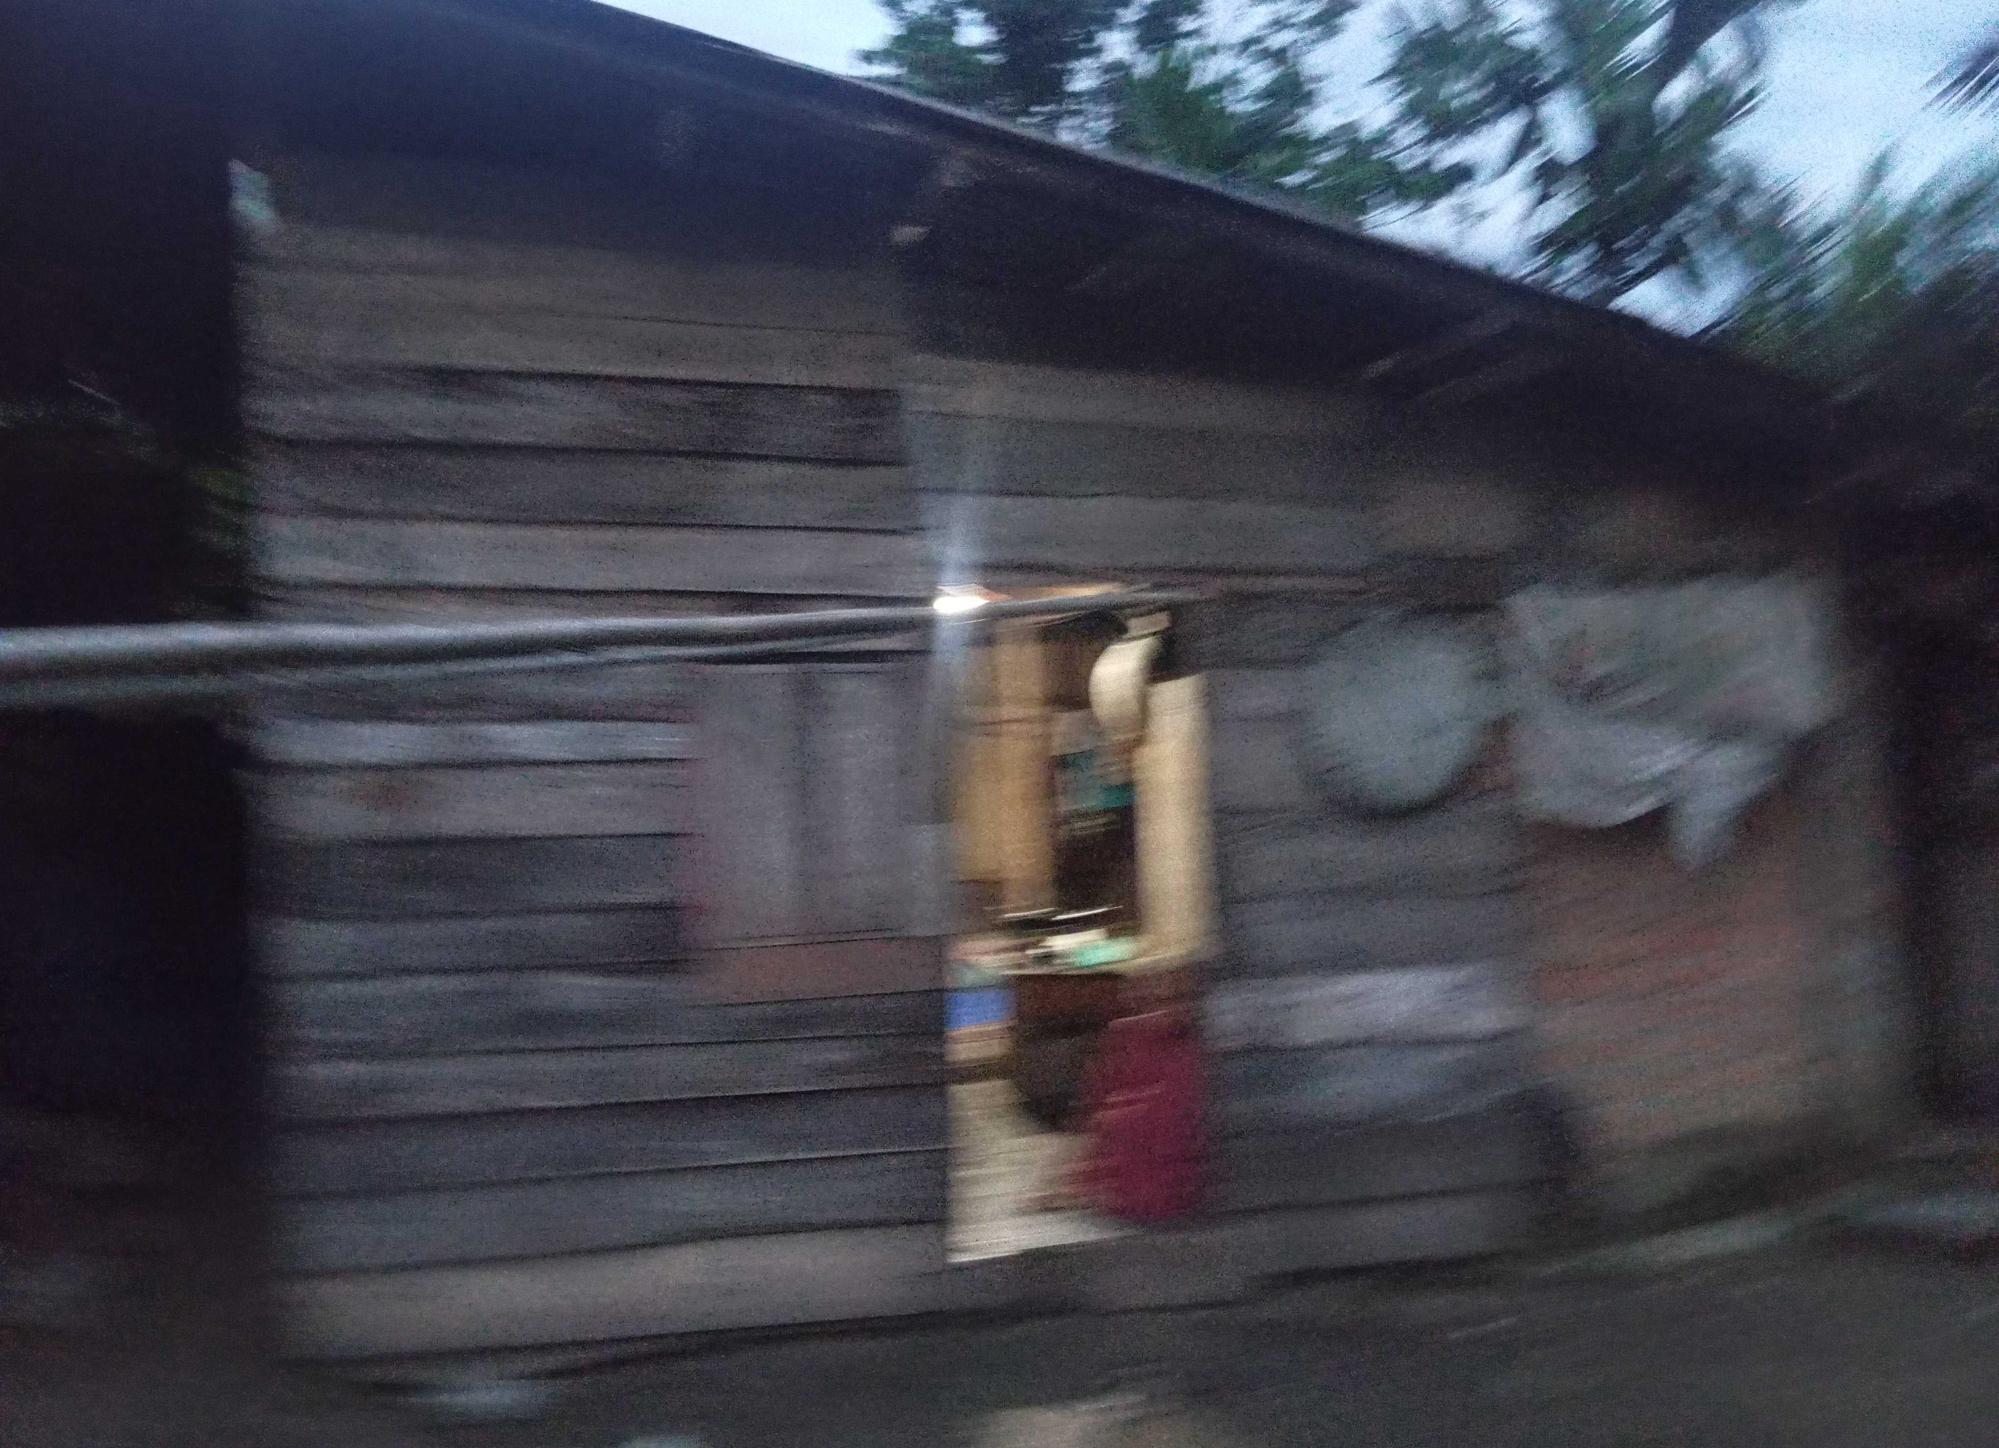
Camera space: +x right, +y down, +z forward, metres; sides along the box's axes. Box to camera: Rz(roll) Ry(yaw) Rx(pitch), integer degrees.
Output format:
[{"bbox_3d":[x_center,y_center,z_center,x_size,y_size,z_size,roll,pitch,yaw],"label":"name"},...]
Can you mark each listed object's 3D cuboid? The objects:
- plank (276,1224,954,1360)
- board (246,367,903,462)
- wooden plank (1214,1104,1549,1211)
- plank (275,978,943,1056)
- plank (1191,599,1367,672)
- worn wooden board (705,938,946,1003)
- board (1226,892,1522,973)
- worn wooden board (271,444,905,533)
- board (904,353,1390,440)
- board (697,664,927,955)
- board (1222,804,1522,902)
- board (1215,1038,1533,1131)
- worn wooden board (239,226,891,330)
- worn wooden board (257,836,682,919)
[{"bbox_3d":[-0.957,1.472,4.210,1.709,0.224,0.025,0,-2,-14],"label":"plank"},{"bbox_3d":[-1.097,-0.825,4.348,1.702,0.196,0.030,0,-5,-14],"label":"board"},{"bbox_3d":[1.131,1.274,4.767,1.094,0.226,0.030,0,-3,-15],"label":"wooden plank"},{"bbox_3d":[-0.979,0.740,4.230,1.692,0.192,0.025,0,-2,-14],"label":"plank"},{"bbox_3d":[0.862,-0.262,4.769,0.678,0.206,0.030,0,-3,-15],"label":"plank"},{"bbox_3d":[-0.466,0.662,4.371,0.651,0.150,0.030,0,-3,-15],"label":"worn wooden board"},{"bbox_3d":[1.106,0.621,4.767,0.965,0.219,0.025,0,-2,-14],"label":"board"},{"bbox_3d":[-1.071,-0.631,4.336,1.711,0.187,0.030,0,-5,-14],"label":"worn wooden board"},{"bbox_3d":[0.432,-0.942,4.752,1.465,0.149,0.030,0,-5,-14],"label":"board"},{"bbox_3d":[-0.504,0.216,4.383,0.622,0.771,0.030,0,-3,-15],"label":"board"},{"bbox_3d":[1.096,0.382,4.795,0.976,0.269,0.030,0,-5,-14],"label":"board"},{"bbox_3d":[1.097,1.048,4.731,0.988,0.239,0.030,0,-5,-14],"label":"board"},{"bbox_3d":[-1.075,-1.173,4.298,1.655,0.162,0.030,0,-3,-15],"label":"worn wooden board"},{"bbox_3d":[-1.337,0.387,4.150,1.042,0.187,0.025,0,-2,-14],"label":"worn wooden board"}]

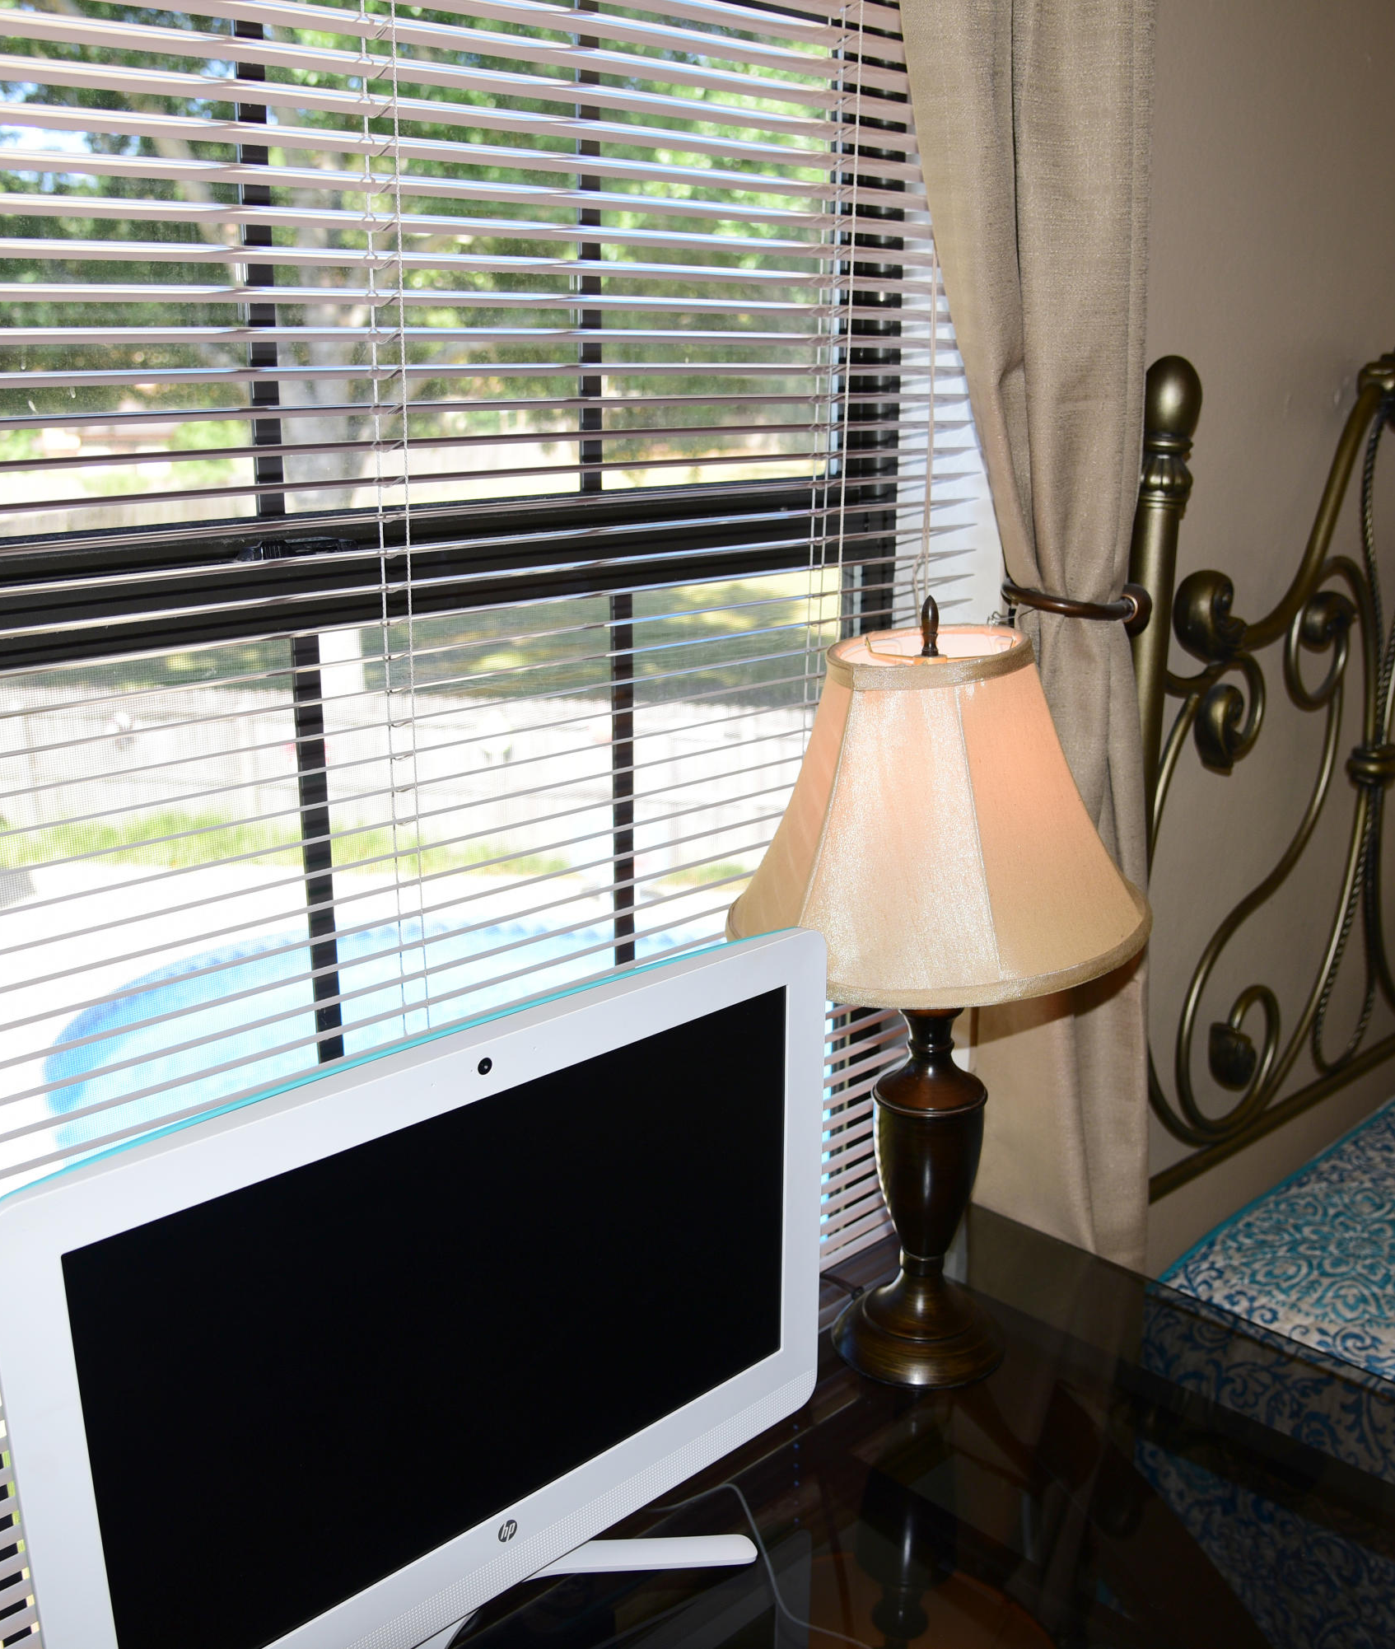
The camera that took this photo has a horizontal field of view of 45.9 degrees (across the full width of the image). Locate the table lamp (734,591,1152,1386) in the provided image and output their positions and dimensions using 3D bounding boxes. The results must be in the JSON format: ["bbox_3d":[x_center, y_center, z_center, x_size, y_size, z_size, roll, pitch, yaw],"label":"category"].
[{"bbox_3d":[0.160,0.116,1.106,0.278,0.537,0.278,0,16,0],"label":"table lamp"}]

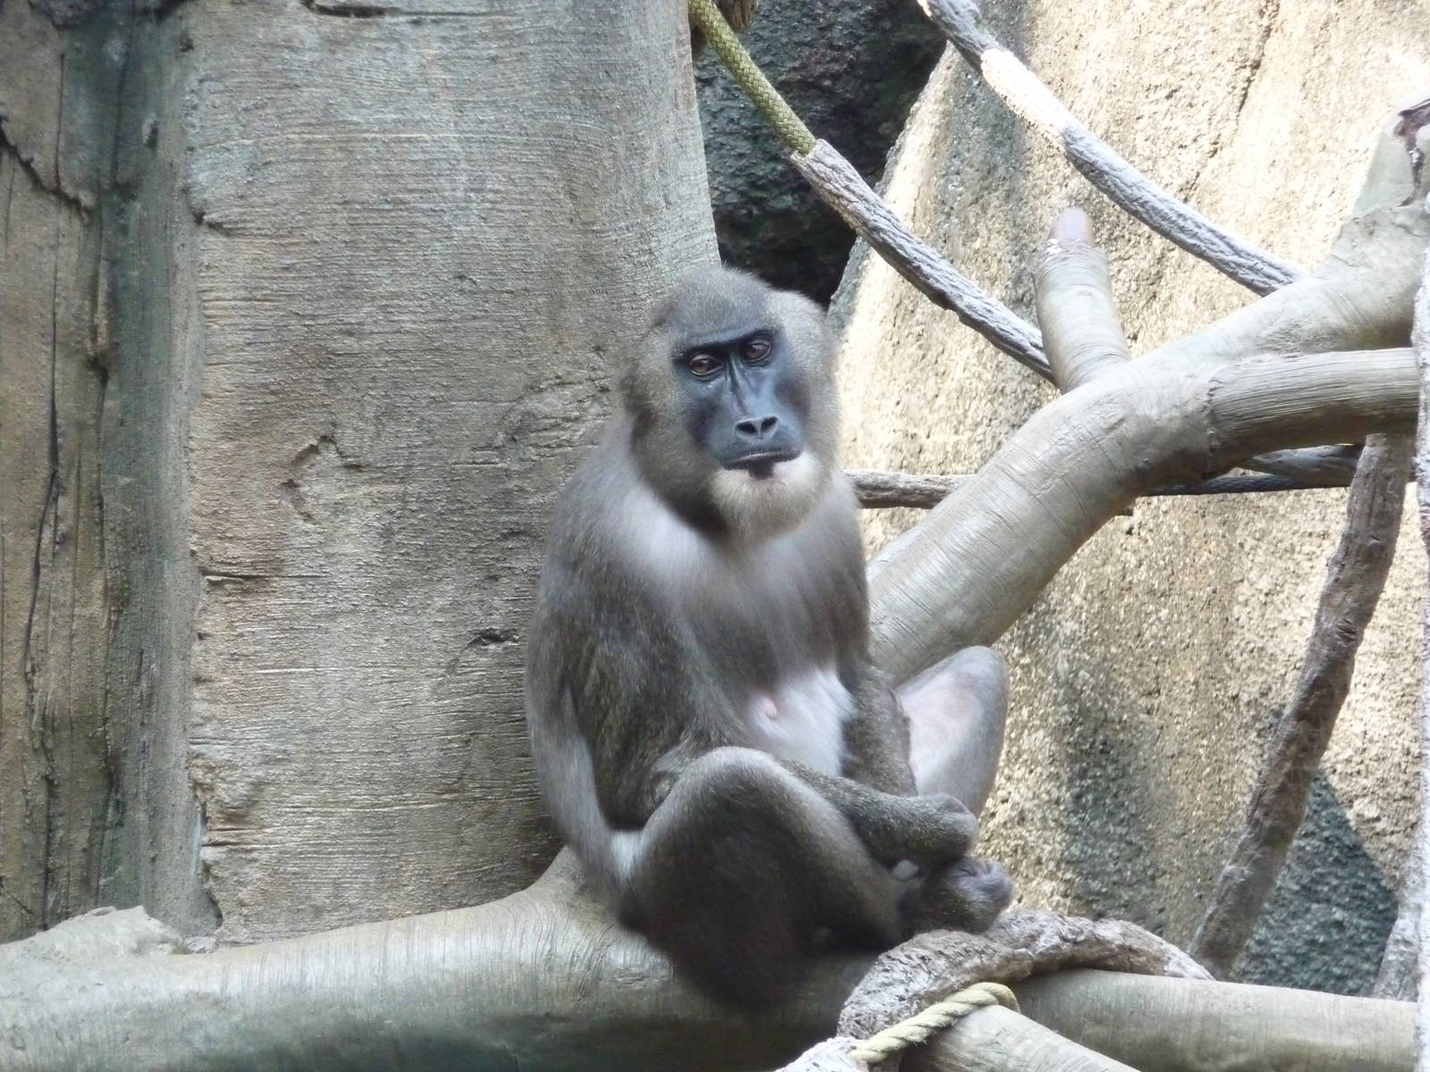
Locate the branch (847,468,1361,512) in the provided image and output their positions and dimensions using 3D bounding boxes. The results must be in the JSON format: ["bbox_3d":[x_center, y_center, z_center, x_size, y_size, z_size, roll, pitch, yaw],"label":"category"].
[{"bbox_3d":[0.307,-0.037,8.350,0.420,0.032,0.036,-1,0,0],"label":"branch"}]

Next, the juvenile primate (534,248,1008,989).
[{"bbox_3d":[0.042,0.075,7.900,0.330,0.550,0.360,1,-2,-35],"label":"juvenile primate"}]

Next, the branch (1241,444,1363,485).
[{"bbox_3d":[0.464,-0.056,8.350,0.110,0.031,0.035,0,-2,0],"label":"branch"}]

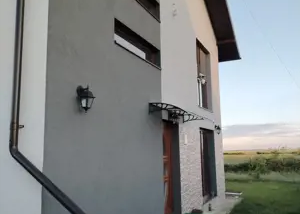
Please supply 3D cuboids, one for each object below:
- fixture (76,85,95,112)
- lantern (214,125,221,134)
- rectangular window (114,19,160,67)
[{"bbox_3d":[-0.831,-0.100,3.848,0.200,0.355,0.160,-5,-10,26],"label":"fixture"},{"bbox_3d":[2.344,0.804,10.261,0.200,0.350,0.160,-5,-10,26],"label":"lantern"},{"bbox_3d":[-0.234,-1.120,5.696,0.130,0.413,1.812,-5,-10,26],"label":"rectangular window"}]

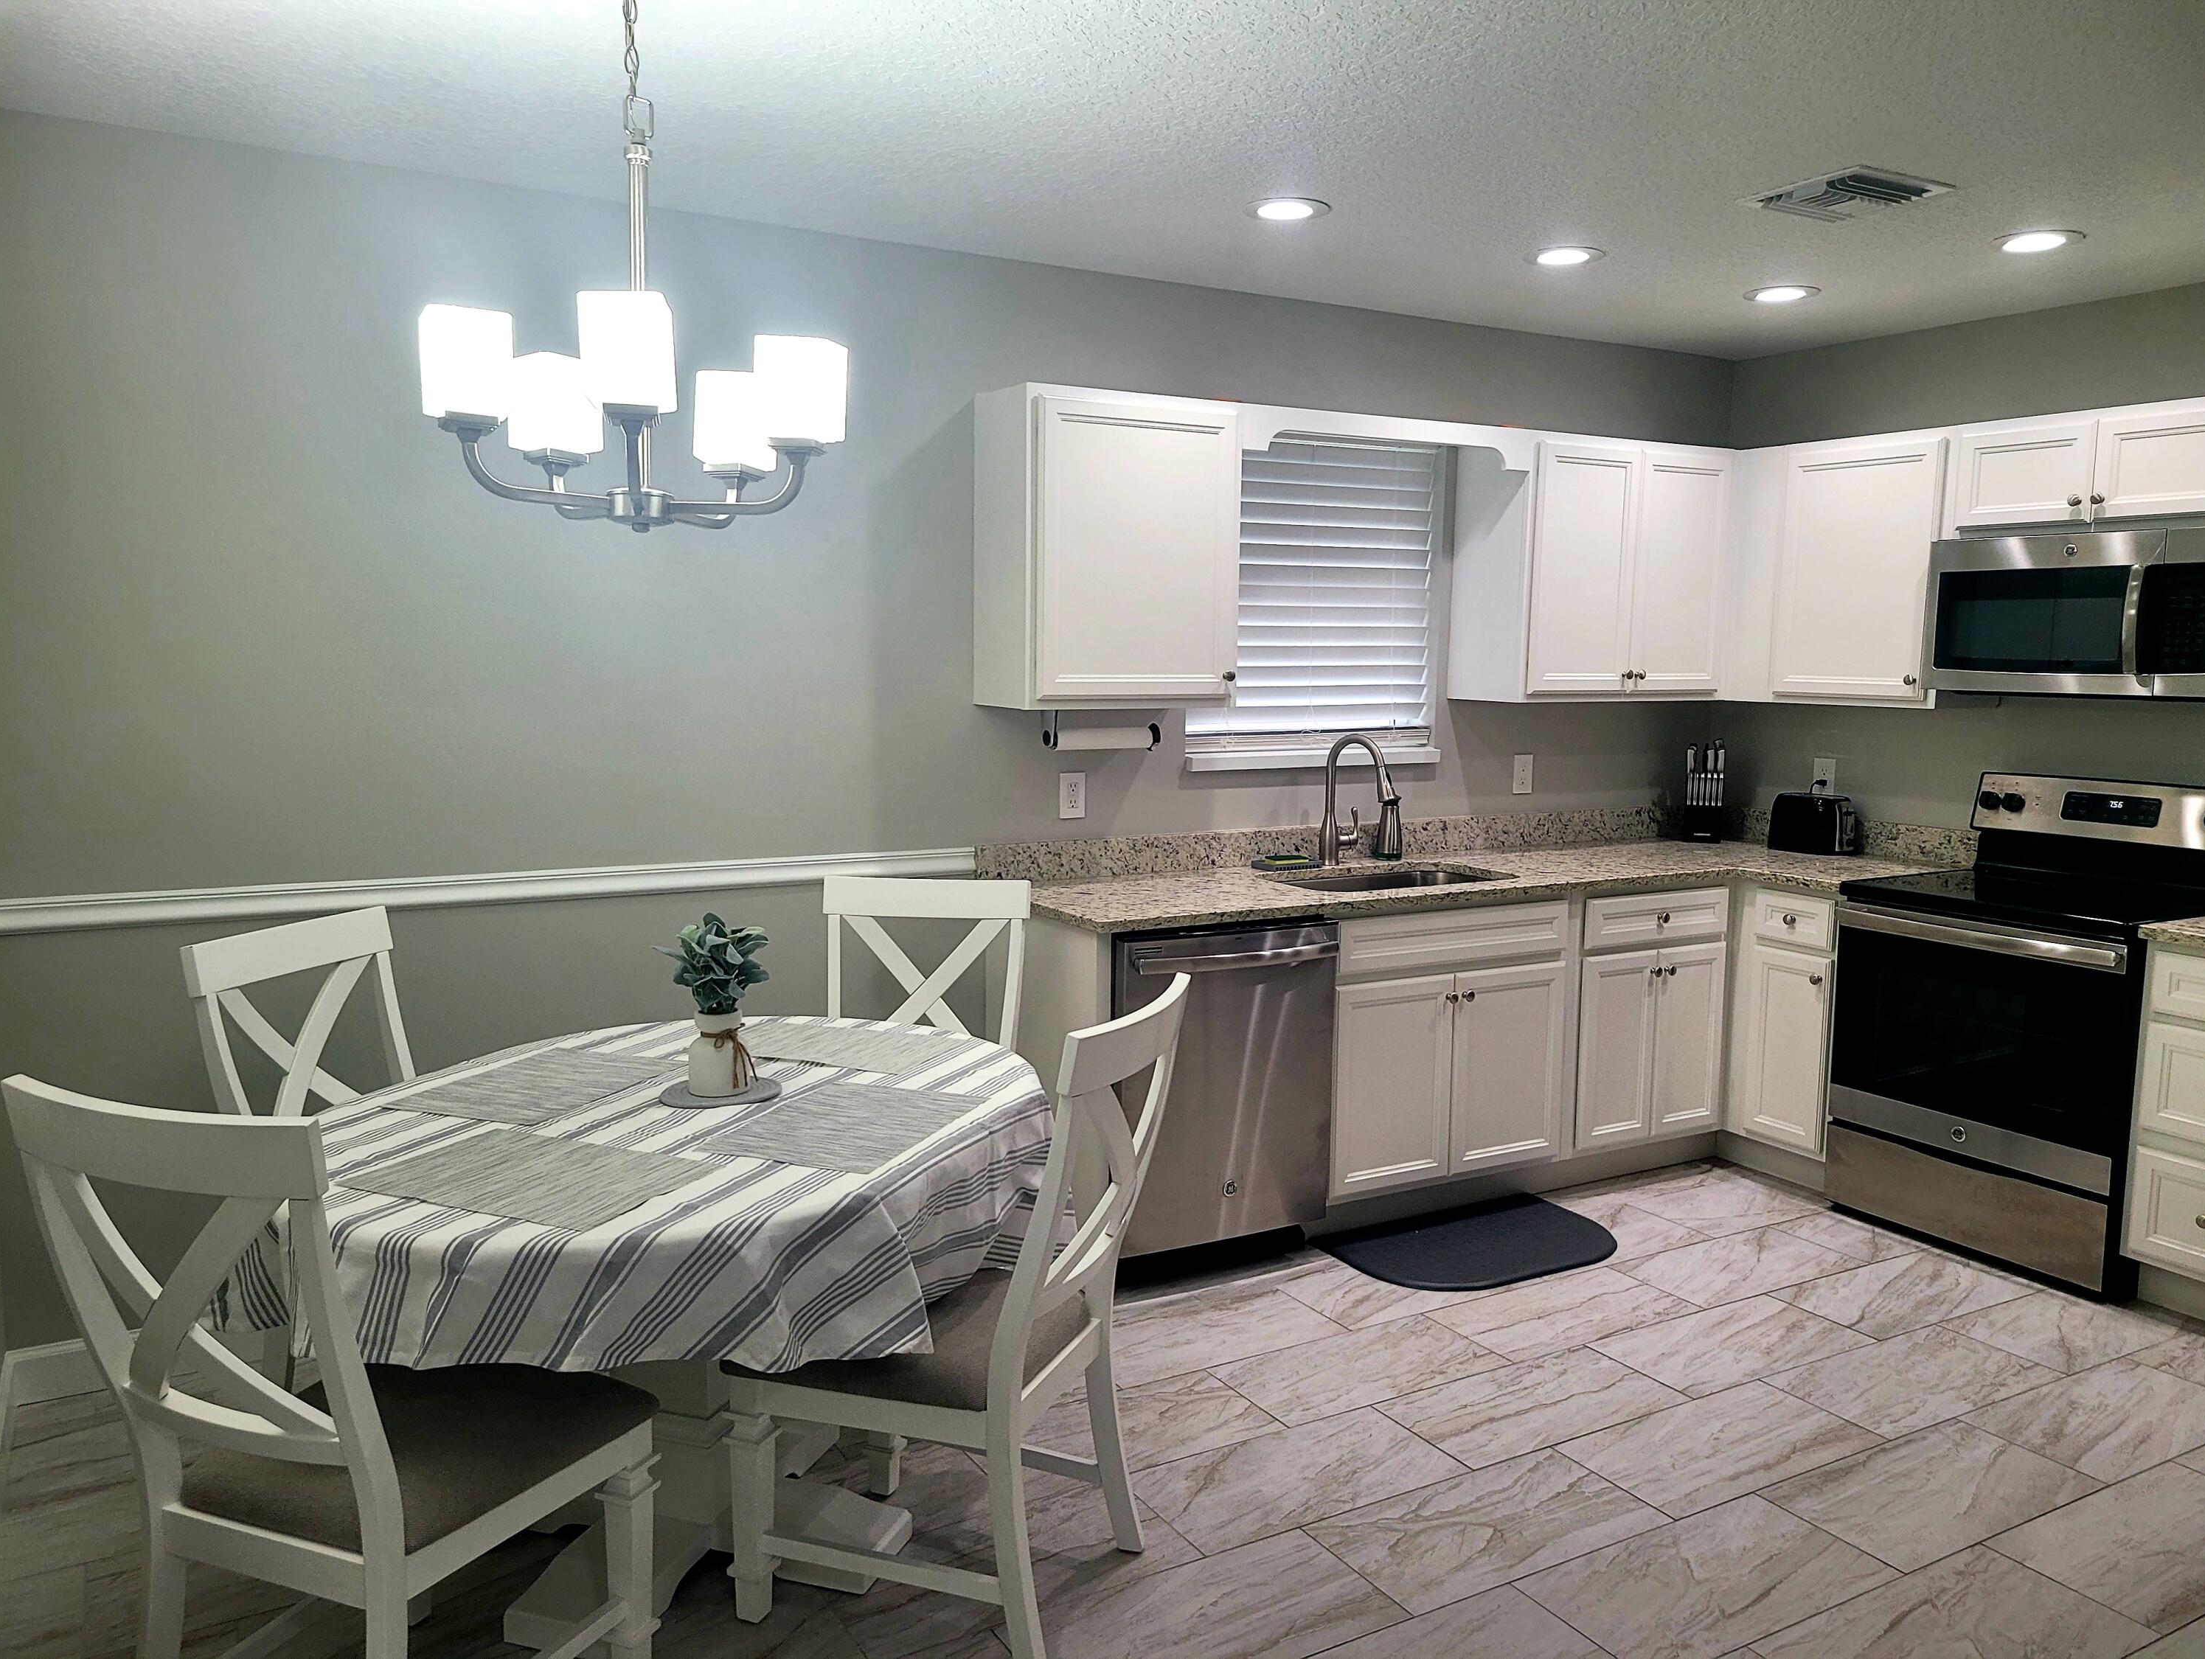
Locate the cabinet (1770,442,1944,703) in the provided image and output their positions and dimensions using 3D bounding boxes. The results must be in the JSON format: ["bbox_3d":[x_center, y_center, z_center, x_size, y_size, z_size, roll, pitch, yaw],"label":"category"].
[{"bbox_3d":[2.291,-0.737,4.809,0.345,0.735,0.505,-3,7,-30],"label":"cabinet"}]

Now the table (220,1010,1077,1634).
[{"bbox_3d":[-0.690,0.838,2.842,1.110,0.760,1.340,3,7,23],"label":"table"}]

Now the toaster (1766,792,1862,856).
[{"bbox_3d":[2.217,-0.015,5.154,0.240,0.173,0.150,7,9,44],"label":"toaster"}]

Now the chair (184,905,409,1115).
[{"bbox_3d":[-1.252,0.687,3.052,0.615,0.998,0.475,3,7,16],"label":"chair"}]

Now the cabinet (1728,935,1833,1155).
[{"bbox_3d":[2.141,0.605,4.812,0.550,0.580,0.325,-3,7,-30],"label":"cabinet"}]

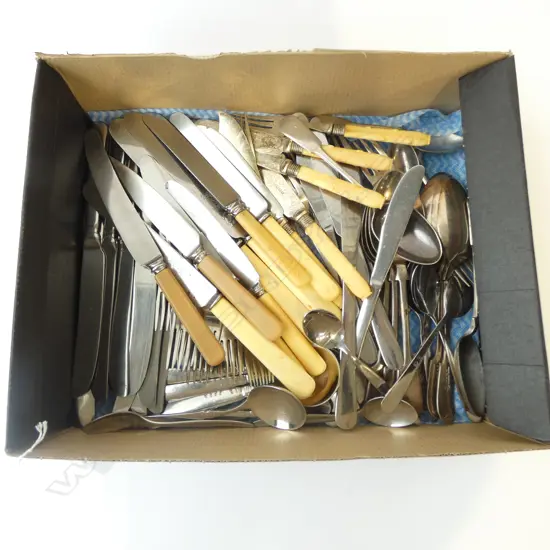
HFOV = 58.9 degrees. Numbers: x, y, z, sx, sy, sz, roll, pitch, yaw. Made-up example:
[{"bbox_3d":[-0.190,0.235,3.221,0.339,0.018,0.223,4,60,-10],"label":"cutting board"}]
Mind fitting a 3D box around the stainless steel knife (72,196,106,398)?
[{"bbox_3d":[-0.159,-0.018,0.427,0.021,0.011,0.245,0,82,8],"label":"stainless steel knife"}]

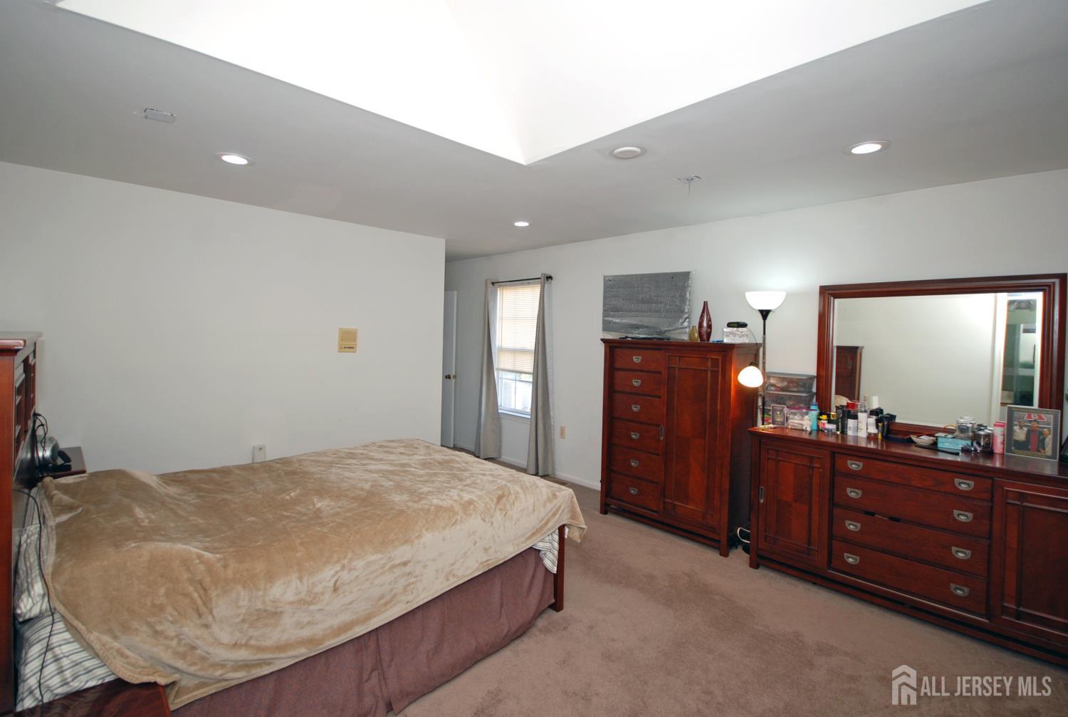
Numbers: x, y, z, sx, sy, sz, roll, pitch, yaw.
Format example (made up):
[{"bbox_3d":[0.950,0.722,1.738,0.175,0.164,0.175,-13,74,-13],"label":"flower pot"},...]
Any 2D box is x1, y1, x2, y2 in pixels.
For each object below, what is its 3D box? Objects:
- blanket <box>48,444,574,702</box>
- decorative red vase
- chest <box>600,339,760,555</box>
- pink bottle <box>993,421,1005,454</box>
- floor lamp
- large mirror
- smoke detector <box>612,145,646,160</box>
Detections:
[{"bbox_3d":[-1.034,1.029,2.320,2.040,0.710,1.640,-2,5,-45],"label":"blanket"},{"bbox_3d":[1.309,-0.287,3.403,0.100,0.310,0.100,4,5,43],"label":"decorative red vase"},{"bbox_3d":[1.098,0.613,3.578,1.090,1.486,0.470,4,5,43],"label":"chest"},{"bbox_3d":[2.519,0.427,2.414,0.050,0.180,0.050,4,5,43],"label":"pink bottle"},{"bbox_3d":[1.626,0.461,3.190,0.290,1.860,0.290,4,5,43],"label":"floor lamp"},{"bbox_3d":[2.305,0.017,2.647,1.080,0.950,0.060,4,5,43],"label":"large mirror"},{"bbox_3d":[0.442,-0.966,2.101,0.135,0.035,0.135,0,4,0],"label":"smoke detector"}]

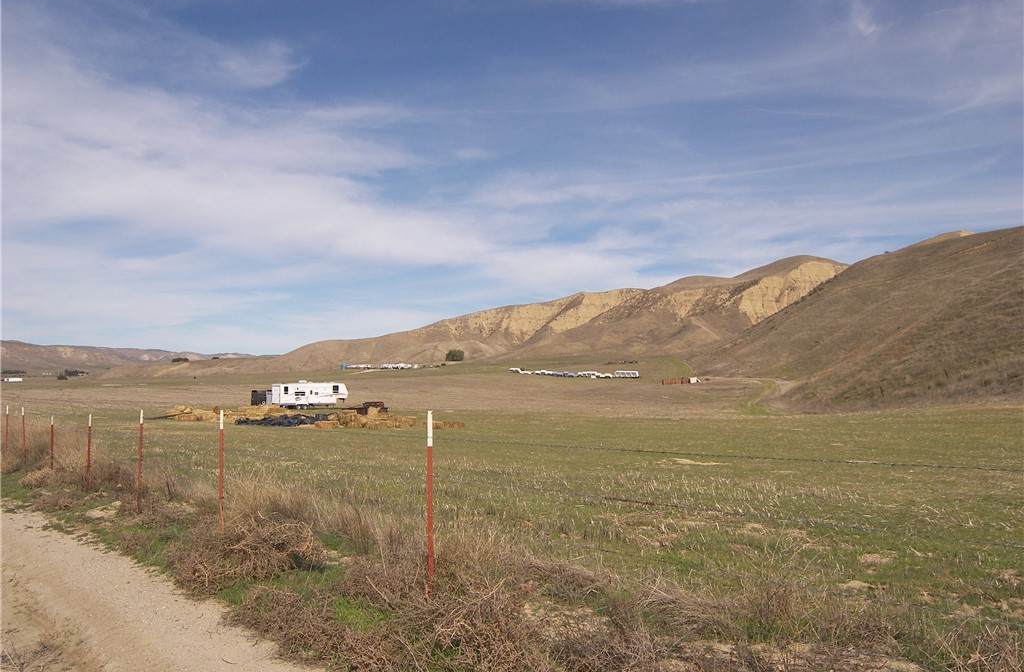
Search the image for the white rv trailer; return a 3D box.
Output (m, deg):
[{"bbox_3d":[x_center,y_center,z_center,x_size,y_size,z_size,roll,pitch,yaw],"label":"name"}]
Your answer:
[{"bbox_3d":[-25.341,7.417,104.499,9.150,3.600,2.450,3,-5,-38],"label":"white rv trailer"}]

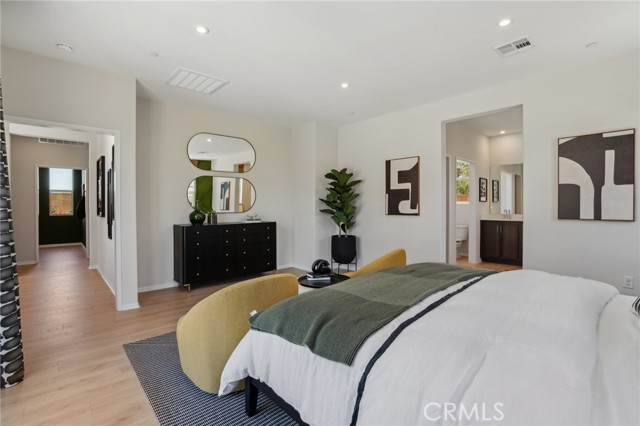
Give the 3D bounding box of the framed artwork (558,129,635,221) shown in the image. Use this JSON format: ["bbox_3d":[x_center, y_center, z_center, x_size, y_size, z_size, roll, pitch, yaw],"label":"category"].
[{"bbox_3d":[2.907,-0.376,3.016,0.574,0.915,0.040,1,2,44],"label":"framed artwork"}]

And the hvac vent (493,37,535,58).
[{"bbox_3d":[1.860,-1.579,2.722,0.282,0.030,0.225,1,2,44],"label":"hvac vent"}]

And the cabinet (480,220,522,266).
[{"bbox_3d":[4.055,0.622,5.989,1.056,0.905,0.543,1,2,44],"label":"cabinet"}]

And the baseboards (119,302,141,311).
[{"bbox_3d":[-2.262,1.100,3.379,0.219,0.091,0.016,-1,2,-39],"label":"baseboards"}]

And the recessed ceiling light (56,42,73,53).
[{"bbox_3d":[-2.410,-1.566,2.684,0.136,0.040,0.136,-1,2,-39],"label":"recessed ceiling light"}]

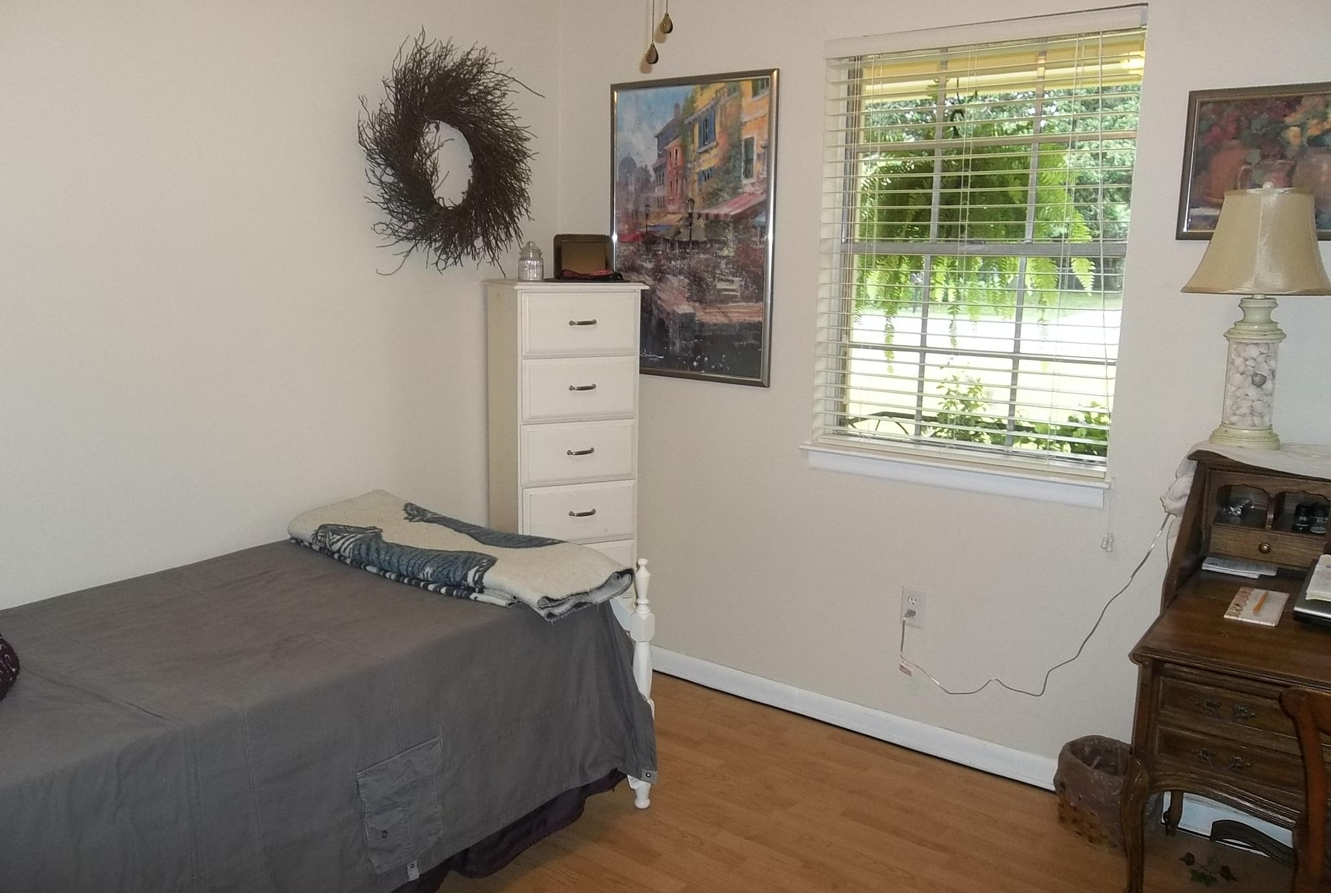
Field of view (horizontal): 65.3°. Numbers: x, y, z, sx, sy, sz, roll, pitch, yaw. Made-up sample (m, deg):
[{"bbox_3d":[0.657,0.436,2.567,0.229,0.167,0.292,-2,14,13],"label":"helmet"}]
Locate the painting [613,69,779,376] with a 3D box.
[{"bbox_3d":[0.067,-0.670,3.244,0.622,0.922,0.025,8,13,35],"label":"painting"}]

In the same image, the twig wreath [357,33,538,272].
[{"bbox_3d":[-0.620,-0.859,3.059,0.120,0.650,0.660,8,13,35],"label":"twig wreath"}]

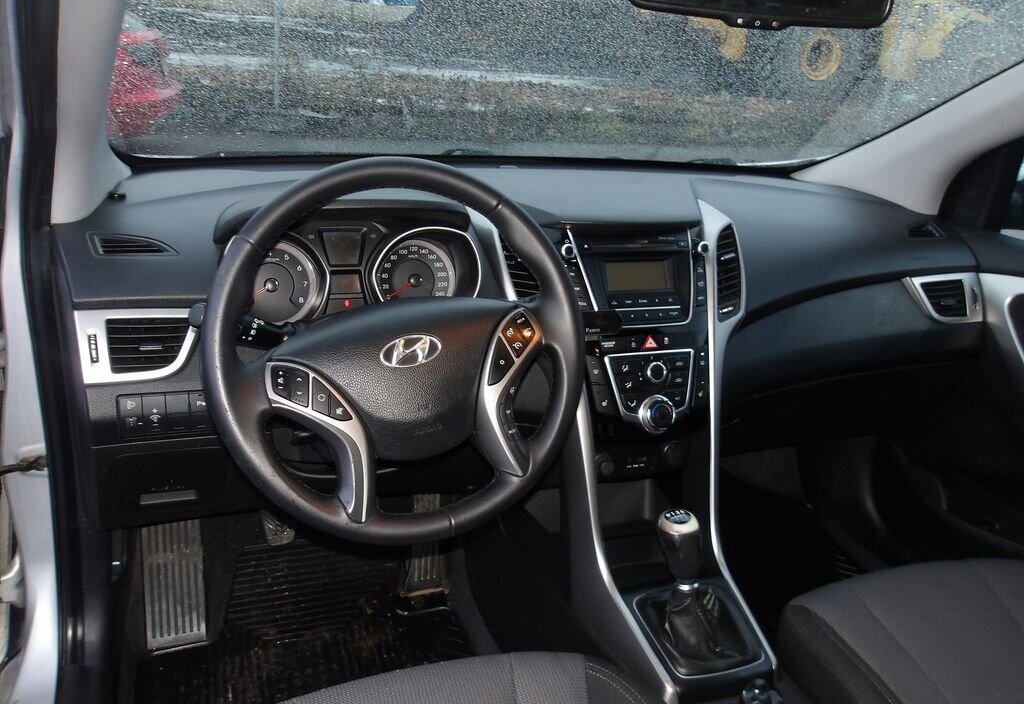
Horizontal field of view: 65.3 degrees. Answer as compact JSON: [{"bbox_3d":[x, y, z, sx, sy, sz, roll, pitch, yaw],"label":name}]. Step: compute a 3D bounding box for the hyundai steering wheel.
[{"bbox_3d":[-0.107,0.000,0.789,0.373,0.373,0.100,-11,2,-19],"label":"hyundai steering wheel"}]

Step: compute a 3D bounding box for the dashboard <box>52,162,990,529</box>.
[{"bbox_3d":[0.088,-0.096,1.320,1.420,0.420,0.600,-4,23,-19],"label":"dashboard"}]

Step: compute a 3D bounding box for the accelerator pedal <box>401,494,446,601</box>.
[{"bbox_3d":[-0.148,0.329,1.371,0.060,0.175,0.045,1,-7,-19],"label":"accelerator pedal"}]

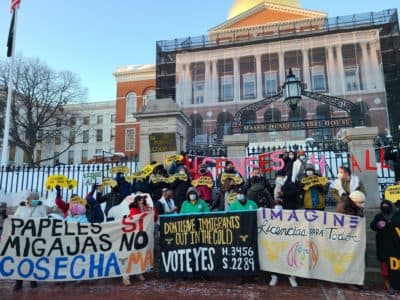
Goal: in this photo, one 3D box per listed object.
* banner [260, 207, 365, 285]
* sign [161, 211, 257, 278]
[{"bbox_3d":[1.900,1.650,5.240,1.740,1.130,0.120,-1,-10,21],"label":"banner"},{"bbox_3d":[0.180,1.725,5.530,1.820,1.130,0.090,-1,-10,-1],"label":"sign"}]

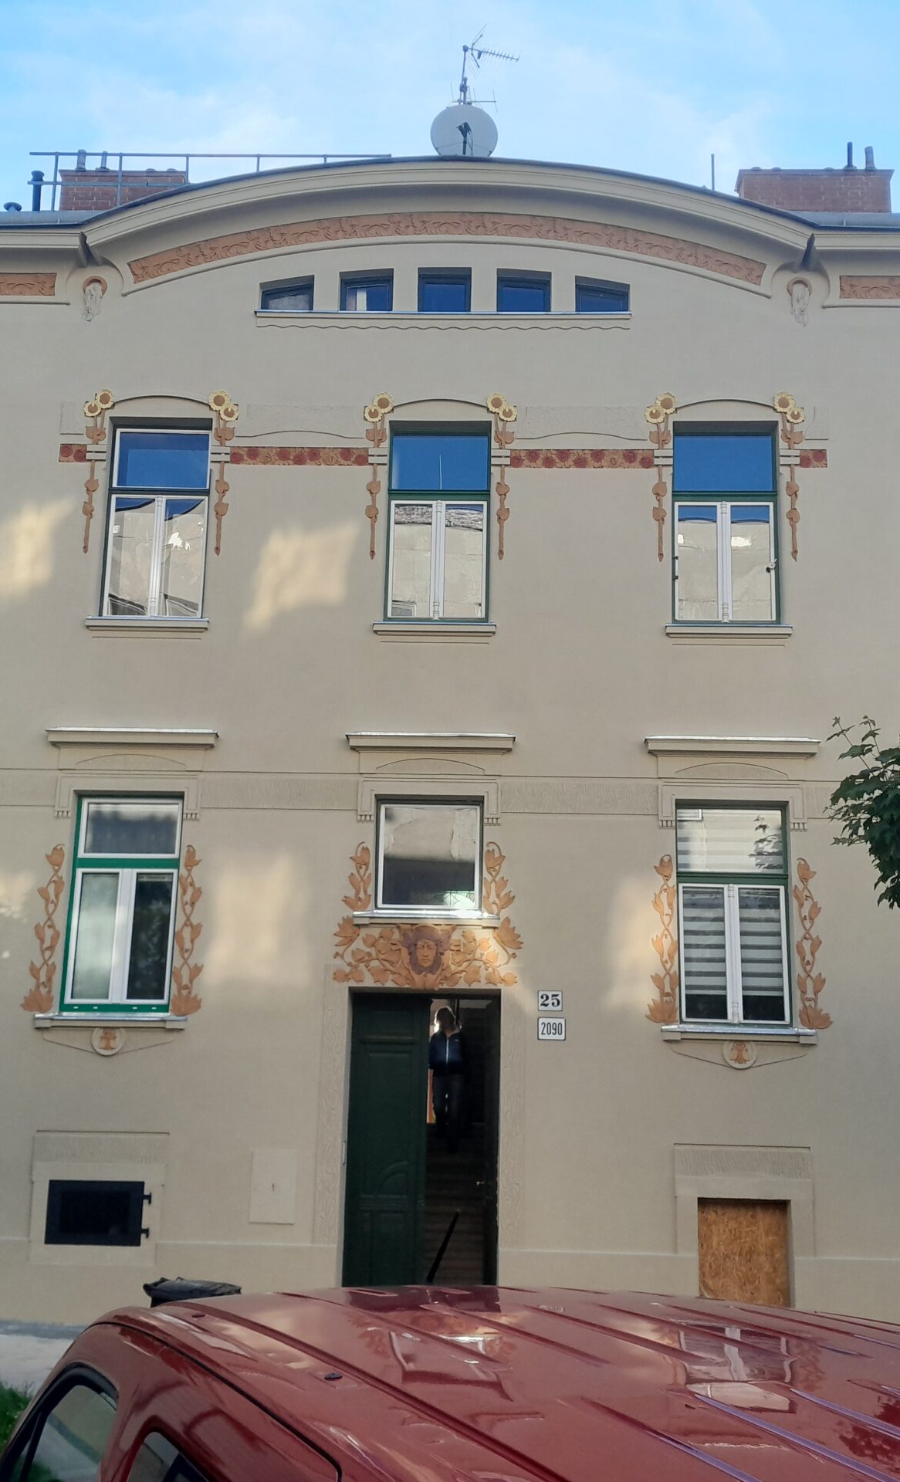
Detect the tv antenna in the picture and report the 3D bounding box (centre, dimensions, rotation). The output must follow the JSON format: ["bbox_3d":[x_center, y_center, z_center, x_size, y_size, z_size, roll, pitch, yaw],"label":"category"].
[{"bbox_3d":[0.542,-9.643,21.278,0.885,1.338,0.450,4,-14,-10],"label":"tv antenna"}]

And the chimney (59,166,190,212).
[{"bbox_3d":[-4.771,-7.761,21.772,1.879,1.100,0.450,1,-14,2],"label":"chimney"}]

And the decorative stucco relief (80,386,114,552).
[{"bbox_3d":[-3.701,-2.810,15.412,0.301,1.833,0.080,1,-14,2],"label":"decorative stucco relief"}]

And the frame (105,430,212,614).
[{"bbox_3d":[-3.108,-2.339,15.880,1.050,2.125,0.120,1,-13,2],"label":"frame"}]

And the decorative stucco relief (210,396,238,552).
[{"bbox_3d":[-2.278,-2.710,14.952,0.281,1.746,0.060,1,-14,2],"label":"decorative stucco relief"}]

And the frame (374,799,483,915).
[{"bbox_3d":[-0.210,1.162,14.996,1.084,1.132,0.120,1,-13,2],"label":"frame"}]

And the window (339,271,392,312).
[{"bbox_3d":[-0.890,-4.823,15.965,0.581,0.480,0.150,1,-14,2],"label":"window"}]

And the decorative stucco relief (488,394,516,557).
[{"bbox_3d":[0.563,-2.801,15.681,0.291,1.839,0.060,1,-13,2],"label":"decorative stucco relief"}]

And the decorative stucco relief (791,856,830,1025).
[{"bbox_3d":[3.324,1.857,13.658,0.353,1.559,0.060,1,-14,2],"label":"decorative stucco relief"}]

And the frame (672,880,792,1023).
[{"bbox_3d":[2.646,1.970,13.800,1.026,1.335,0.100,1,-14,2],"label":"frame"}]

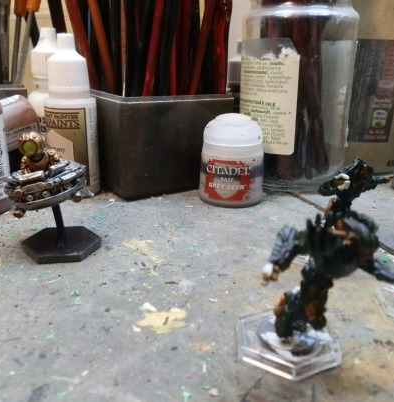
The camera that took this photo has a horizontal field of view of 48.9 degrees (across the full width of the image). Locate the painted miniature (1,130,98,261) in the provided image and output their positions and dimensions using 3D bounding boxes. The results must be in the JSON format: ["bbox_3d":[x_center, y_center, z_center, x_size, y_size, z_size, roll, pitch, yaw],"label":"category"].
[{"bbox_3d":[-0.050,-0.003,0.152,0.033,0.043,0.028,6,18,14],"label":"painted miniature"}]

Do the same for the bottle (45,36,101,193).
[{"bbox_3d":[-0.063,-0.042,0.216,0.025,0.077,0.025,4,18,8],"label":"bottle"}]

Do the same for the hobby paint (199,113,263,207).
[{"bbox_3d":[0.018,-0.021,0.215,0.033,0.043,0.033,5,18,12],"label":"hobby paint"}]

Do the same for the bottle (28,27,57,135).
[{"bbox_3d":[-0.077,-0.049,0.235,0.025,0.080,0.025,0,18,-5],"label":"bottle"}]

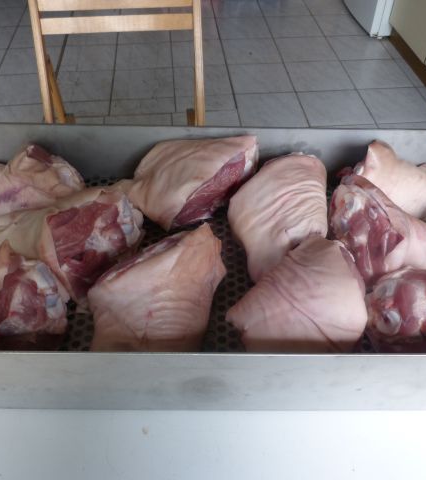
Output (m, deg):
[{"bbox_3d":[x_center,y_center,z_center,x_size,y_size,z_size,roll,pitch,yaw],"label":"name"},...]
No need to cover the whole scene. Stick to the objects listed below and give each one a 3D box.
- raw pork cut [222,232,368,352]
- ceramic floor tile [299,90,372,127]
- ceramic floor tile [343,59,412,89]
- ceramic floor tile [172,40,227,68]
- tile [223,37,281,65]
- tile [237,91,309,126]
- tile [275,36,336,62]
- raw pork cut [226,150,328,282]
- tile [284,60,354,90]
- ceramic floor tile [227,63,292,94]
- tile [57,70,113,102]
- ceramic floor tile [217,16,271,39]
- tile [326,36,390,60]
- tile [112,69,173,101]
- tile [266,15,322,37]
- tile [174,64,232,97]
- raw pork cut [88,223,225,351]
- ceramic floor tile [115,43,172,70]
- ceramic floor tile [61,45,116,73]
[{"bbox_3d":[0.103,0.074,0.569,0.188,0.110,0.137,-36,57,-29],"label":"raw pork cut"},{"bbox_3d":[0.601,-0.648,2.276,0.310,0.010,0.310,-4,48,-4],"label":"ceramic floor tile"},{"bbox_3d":[0.878,-0.896,2.495,0.308,0.010,0.308,-4,48,-4],"label":"ceramic floor tile"},{"bbox_3d":[-0.083,-1.060,2.643,0.308,0.010,0.308,-4,48,-4],"label":"ceramic floor tile"},{"bbox_3d":[0.232,-1.141,2.799,0.333,0.010,0.333,-3,47,-4],"label":"tile"},{"bbox_3d":[0.290,-0.656,2.347,0.333,0.010,0.333,-3,47,-4],"label":"tile"},{"bbox_3d":[0.538,-1.103,2.684,0.308,0.010,0.308,-4,48,-4],"label":"tile"},{"bbox_3d":[0.084,-0.029,0.601,0.122,0.084,0.176,9,48,8],"label":"raw pork cut"},{"bbox_3d":[0.568,-0.875,2.474,0.308,0.010,0.308,-4,48,-4],"label":"tile"},{"bbox_3d":[0.261,-0.898,2.573,0.333,0.010,0.333,-3,47,-4],"label":"ceramic floor tile"},{"bbox_3d":[-0.675,-0.789,2.392,0.308,0.010,0.308,-4,48,-4],"label":"tile"},{"bbox_3d":[0.204,-1.384,3.025,0.333,0.010,0.333,-3,47,-4],"label":"ceramic floor tile"},{"bbox_3d":[0.849,-1.125,2.705,0.308,0.010,0.308,-4,48,-4],"label":"tile"},{"bbox_3d":[-0.364,-0.810,2.412,0.308,0.010,0.308,-4,48,-4],"label":"tile"},{"bbox_3d":[0.535,-1.403,3.047,0.333,0.010,0.333,-3,47,-4],"label":"tile"},{"bbox_3d":[-0.052,-0.835,2.445,0.310,0.010,0.310,-4,48,-4],"label":"tile"},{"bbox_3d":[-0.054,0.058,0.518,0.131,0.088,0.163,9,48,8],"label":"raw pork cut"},{"bbox_3d":[-0.394,-1.044,2.634,0.310,0.010,0.310,-4,48,-4],"label":"ceramic floor tile"},{"bbox_3d":[-0.706,-1.023,2.613,0.310,0.010,0.310,-4,48,-4],"label":"ceramic floor tile"}]

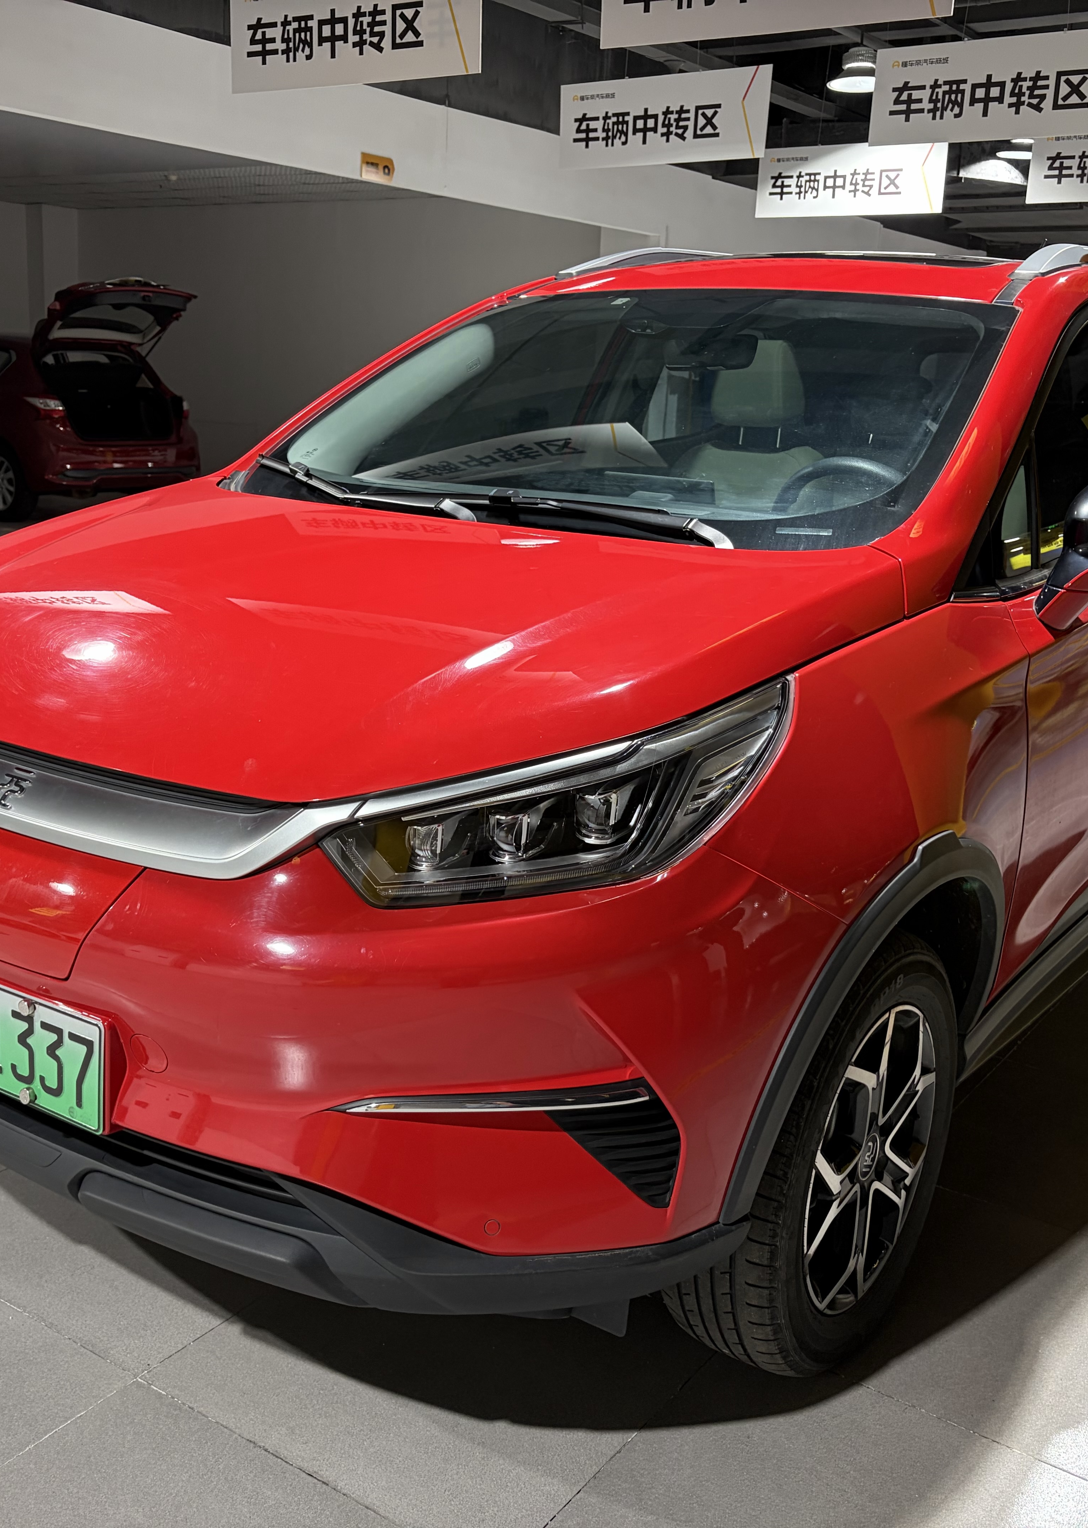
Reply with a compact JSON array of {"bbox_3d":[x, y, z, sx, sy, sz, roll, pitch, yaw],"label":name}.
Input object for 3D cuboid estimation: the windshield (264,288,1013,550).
[{"bbox_3d":[0.142,-0.680,2.796,1.400,0.130,0.880,12,45,34],"label":"windshield"}]

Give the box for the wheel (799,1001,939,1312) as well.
[{"bbox_3d":[0.393,0.521,2.129,0.170,0.440,0.440,12,17,34],"label":"wheel"}]

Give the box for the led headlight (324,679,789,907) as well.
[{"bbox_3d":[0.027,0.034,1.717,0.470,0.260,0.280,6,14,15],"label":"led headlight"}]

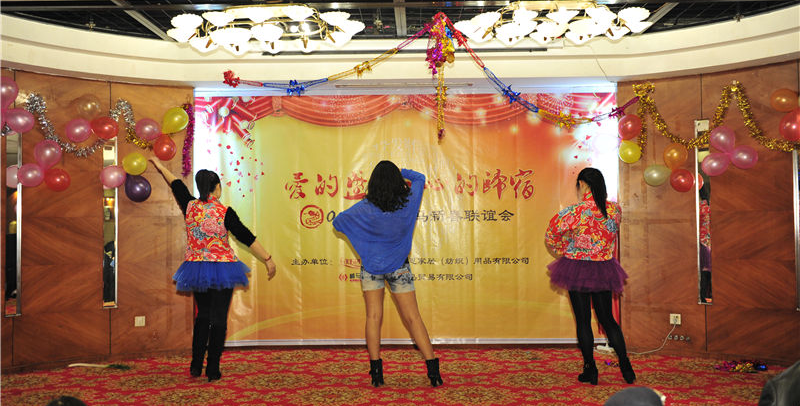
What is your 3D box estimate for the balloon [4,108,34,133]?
[{"bbox_3d":[-3.062,-0.661,5.730,0.233,0.198,0.213,-1,-2,0],"label":"balloon"}]

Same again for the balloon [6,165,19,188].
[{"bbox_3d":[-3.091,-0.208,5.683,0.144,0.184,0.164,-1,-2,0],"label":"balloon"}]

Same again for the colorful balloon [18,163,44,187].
[{"bbox_3d":[-2.957,-0.220,5.704,0.218,0.188,0.203,-1,-2,0],"label":"colorful balloon"}]

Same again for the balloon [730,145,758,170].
[{"bbox_3d":[2.857,-0.377,5.882,0.226,0.198,0.212,-1,-2,0],"label":"balloon"}]

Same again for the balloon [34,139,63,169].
[{"bbox_3d":[-2.859,-0.392,5.782,0.222,0.233,0.227,-1,-2,0],"label":"balloon"}]

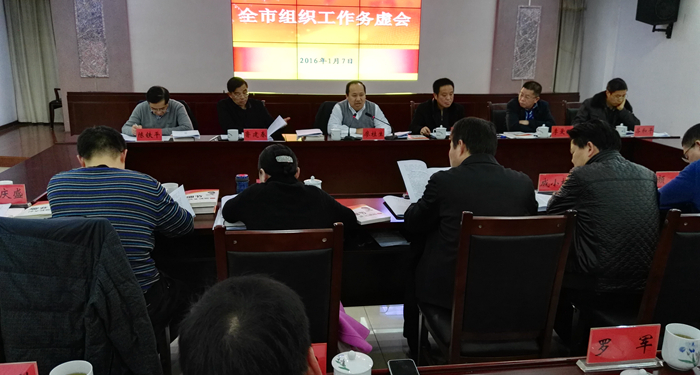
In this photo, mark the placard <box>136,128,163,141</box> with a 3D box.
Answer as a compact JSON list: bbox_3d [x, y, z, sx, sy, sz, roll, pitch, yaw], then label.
[{"bbox_3d":[-1.673,-0.436,4.733,0.205,0.105,0.060,-1,15,-9],"label":"placard"}]

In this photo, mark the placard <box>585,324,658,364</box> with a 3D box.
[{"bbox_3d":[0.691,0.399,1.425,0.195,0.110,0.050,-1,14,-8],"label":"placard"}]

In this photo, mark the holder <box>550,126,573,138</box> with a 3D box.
[{"bbox_3d":[1.888,-0.485,5.040,0.215,0.108,0.050,-1,13,-8],"label":"holder"}]

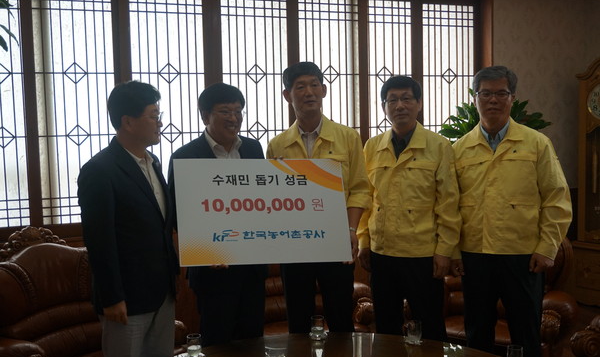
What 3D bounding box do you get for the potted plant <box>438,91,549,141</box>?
[{"bbox_3d":[1.347,0.228,4.608,0.760,1.622,0.760,0,4,22],"label":"potted plant"}]

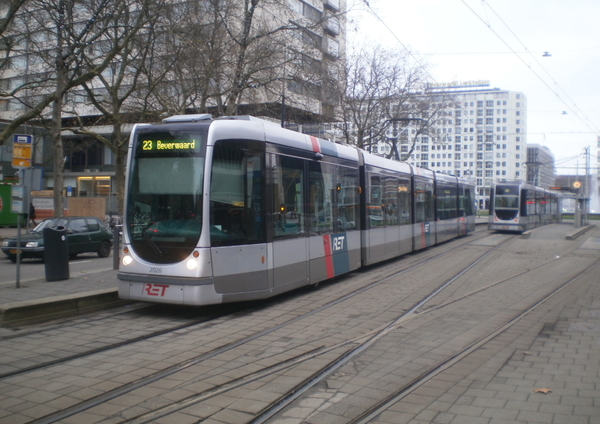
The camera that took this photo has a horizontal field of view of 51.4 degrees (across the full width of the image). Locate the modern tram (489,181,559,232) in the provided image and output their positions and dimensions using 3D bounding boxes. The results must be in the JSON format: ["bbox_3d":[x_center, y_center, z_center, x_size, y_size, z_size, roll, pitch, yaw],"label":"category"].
[{"bbox_3d":[20.066,-0.399,53.743,2.400,3.400,31.200,1,1,27],"label":"modern tram"}]

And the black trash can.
[{"bbox_3d":[-4.839,0.825,12.400,0.470,1.040,0.470,-2,1,22],"label":"black trash can"}]

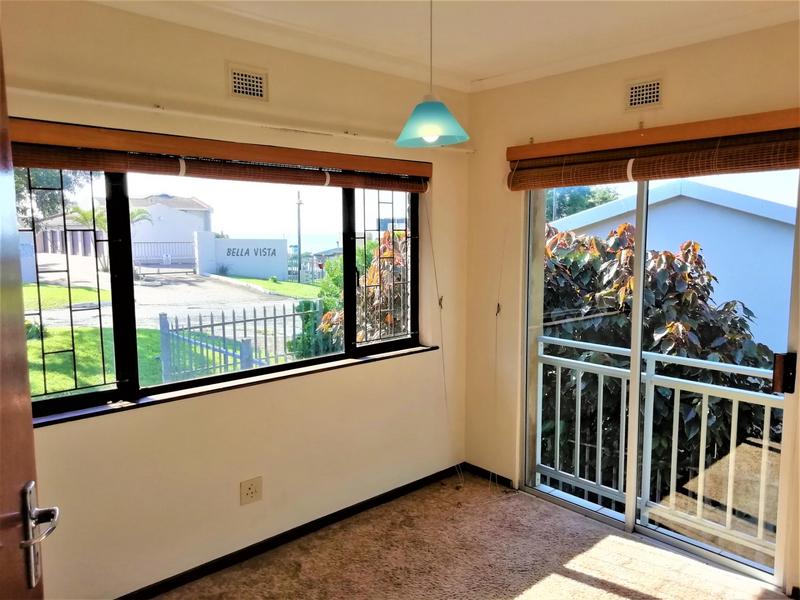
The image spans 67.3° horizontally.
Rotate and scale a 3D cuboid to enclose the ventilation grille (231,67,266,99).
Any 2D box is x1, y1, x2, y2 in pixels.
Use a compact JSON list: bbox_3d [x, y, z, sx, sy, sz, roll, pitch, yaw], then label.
[{"bbox_3d":[-0.718,-1.022,2.847,0.183,0.123,0.020,-6,9,-42],"label":"ventilation grille"}]

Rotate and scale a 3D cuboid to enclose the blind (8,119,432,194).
[{"bbox_3d":[-0.696,-0.669,2.960,2.375,0.185,0.090,-6,9,-42],"label":"blind"}]

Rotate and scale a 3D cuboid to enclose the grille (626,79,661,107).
[{"bbox_3d":[1.243,-1.044,3.052,0.020,0.120,0.178,-6,9,-42],"label":"grille"}]

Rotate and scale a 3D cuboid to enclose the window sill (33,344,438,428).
[{"bbox_3d":[-0.676,0.411,3.111,2.380,0.025,0.140,-6,9,-42],"label":"window sill"}]

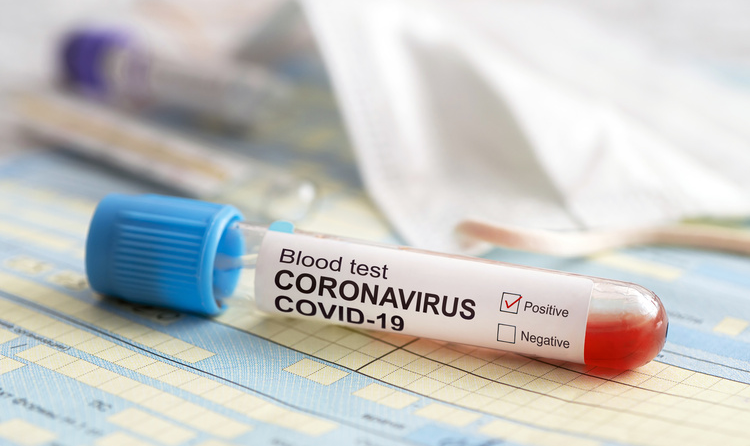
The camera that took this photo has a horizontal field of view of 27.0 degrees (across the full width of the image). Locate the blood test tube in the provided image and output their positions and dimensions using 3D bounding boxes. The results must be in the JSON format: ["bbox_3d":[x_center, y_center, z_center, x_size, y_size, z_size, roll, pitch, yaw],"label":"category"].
[{"bbox_3d":[0.000,0.009,0.225,0.084,0.016,0.016,8,12,14],"label":"blood test tube"}]

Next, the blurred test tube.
[{"bbox_3d":[-0.048,-0.035,0.378,0.080,0.017,0.017,18,4,43],"label":"blurred test tube"}]

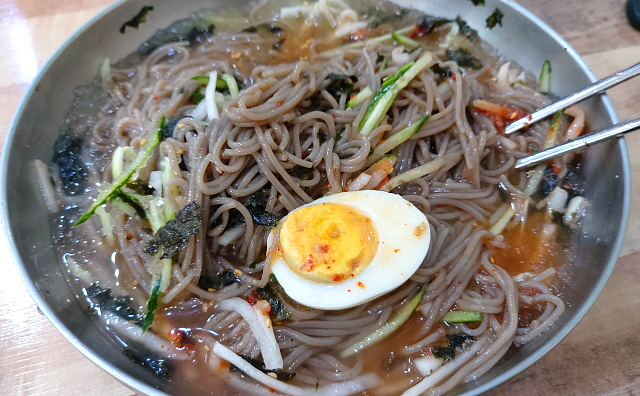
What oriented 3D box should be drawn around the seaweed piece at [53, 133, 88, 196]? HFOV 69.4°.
[{"bbox_3d":[-0.104,-0.015,0.193,0.009,0.005,0.033,-24,59,-14],"label":"seaweed piece"}]

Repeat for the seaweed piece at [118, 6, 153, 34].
[{"bbox_3d":[-0.093,-0.091,0.236,0.003,0.005,0.021,15,56,44],"label":"seaweed piece"}]

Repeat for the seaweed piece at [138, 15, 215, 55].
[{"bbox_3d":[-0.074,-0.085,0.240,0.041,0.004,0.014,-31,62,-19],"label":"seaweed piece"}]

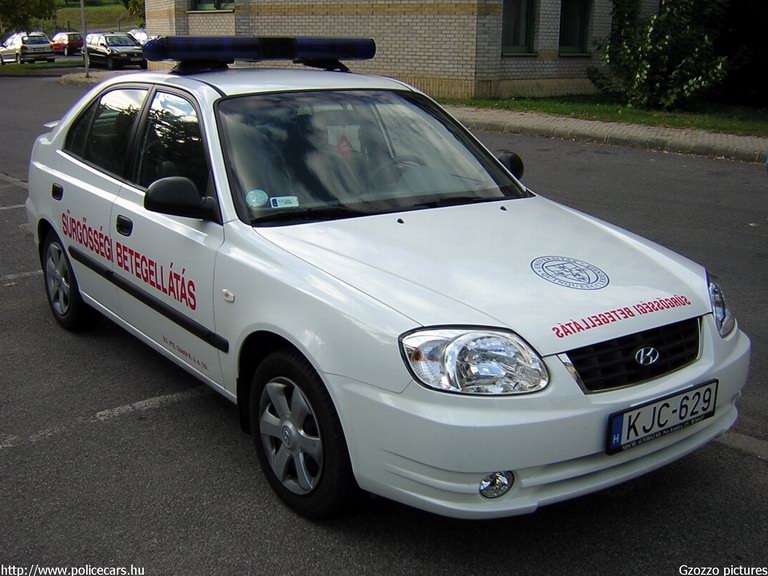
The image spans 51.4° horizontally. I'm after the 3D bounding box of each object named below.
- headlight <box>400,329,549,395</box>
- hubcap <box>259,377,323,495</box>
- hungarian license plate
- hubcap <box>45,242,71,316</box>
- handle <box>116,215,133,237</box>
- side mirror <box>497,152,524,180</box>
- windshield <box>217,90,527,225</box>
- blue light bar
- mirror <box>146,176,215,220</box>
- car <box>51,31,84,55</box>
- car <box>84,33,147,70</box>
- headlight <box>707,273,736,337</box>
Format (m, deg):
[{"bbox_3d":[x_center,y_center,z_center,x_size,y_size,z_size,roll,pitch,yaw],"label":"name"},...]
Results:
[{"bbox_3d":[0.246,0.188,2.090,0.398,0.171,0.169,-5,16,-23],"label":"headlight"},{"bbox_3d":[-0.296,0.473,2.556,0.060,0.385,0.385,-9,18,-36],"label":"hubcap"},{"bbox_3d":[0.816,0.380,2.342,0.530,0.128,0.022,-9,16,-36],"label":"hungarian license plate"},{"bbox_3d":[-1.806,-0.046,4.425,0.060,0.385,0.385,-9,18,-36],"label":"hubcap"},{"bbox_3d":[-1.109,-0.265,3.419,0.040,0.090,0.160,-9,18,-36],"label":"handle"},{"bbox_3d":[0.609,-0.567,3.861,0.230,0.155,0.150,-9,18,-36],"label":"side mirror"},{"bbox_3d":[-0.071,-0.581,3.335,1.380,0.140,0.740,-9,51,-36],"label":"windshield"},{"bbox_3d":[-0.596,-1.150,3.852,1.240,0.120,0.270,-9,18,-36],"label":"blue light bar"},{"bbox_3d":[-0.729,-0.321,2.861,0.230,0.155,0.150,-9,18,-36],"label":"mirror"},{"bbox_3d":[-20.640,-16.039,52.500,1.640,1.420,3.850,-8,18,-32],"label":"car"},{"bbox_3d":[-11.810,-10.399,35.000,1.690,1.440,4.250,-7,17,-30],"label":"car"},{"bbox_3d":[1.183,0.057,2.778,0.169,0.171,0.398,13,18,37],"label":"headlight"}]

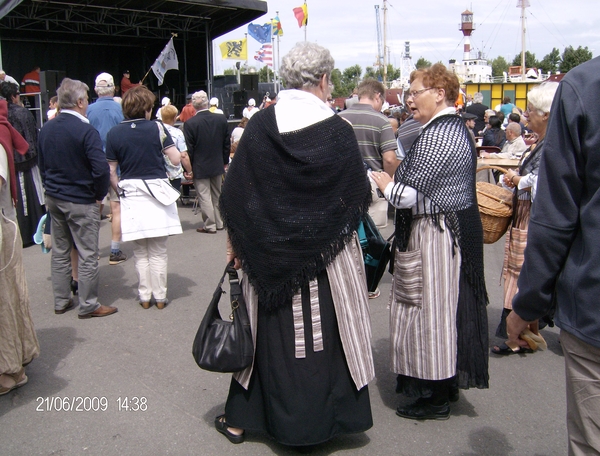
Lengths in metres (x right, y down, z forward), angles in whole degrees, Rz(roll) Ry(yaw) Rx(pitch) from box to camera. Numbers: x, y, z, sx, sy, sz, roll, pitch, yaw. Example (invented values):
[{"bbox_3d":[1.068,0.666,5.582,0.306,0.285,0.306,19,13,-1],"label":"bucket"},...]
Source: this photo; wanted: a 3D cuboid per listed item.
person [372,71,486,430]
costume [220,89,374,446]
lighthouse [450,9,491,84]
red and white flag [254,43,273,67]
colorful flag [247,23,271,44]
[{"bbox_3d":[0.650,0.042,3.100,0.510,1.660,0.520,-5,11,-22],"label":"person"},{"bbox_3d":[-0.011,0.110,2.711,0.620,1.690,0.500,2,11,15],"label":"costume"},{"bbox_3d":[26.092,-28.086,96.517,5.000,11.500,5.000,-1,11,0],"label":"lighthouse"},{"bbox_3d":[-2.053,-9.895,35.761,1.200,1.300,0.350,-2,11,-5],"label":"red and white flag"},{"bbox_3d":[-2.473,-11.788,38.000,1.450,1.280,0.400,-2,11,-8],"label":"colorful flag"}]

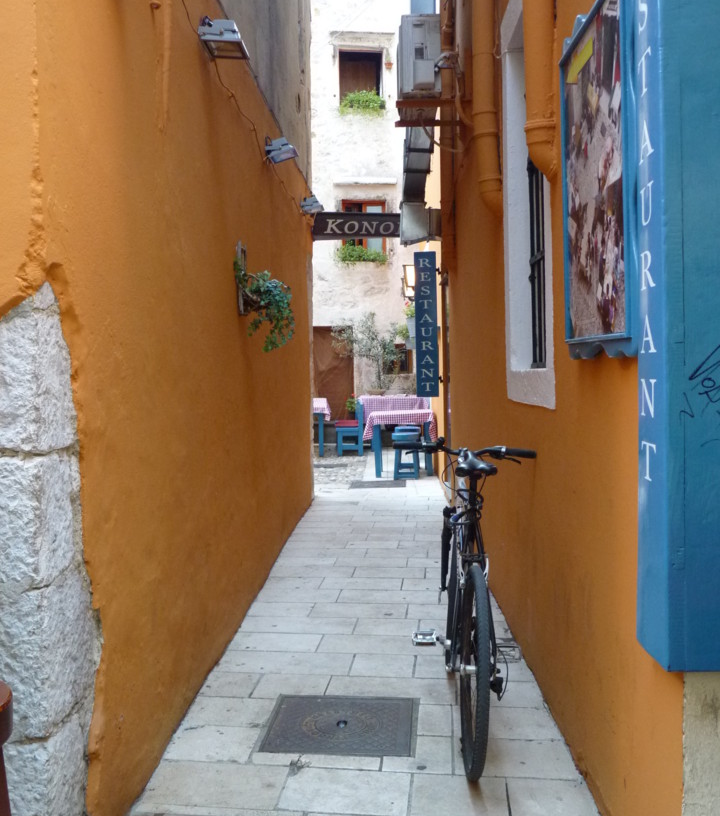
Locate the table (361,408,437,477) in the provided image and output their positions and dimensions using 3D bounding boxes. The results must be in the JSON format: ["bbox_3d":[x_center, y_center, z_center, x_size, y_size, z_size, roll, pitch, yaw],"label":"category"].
[{"bbox_3d":[0.496,0.433,11.150,0.860,0.770,0.820,-1,2,-5],"label":"table"}]

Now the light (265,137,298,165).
[{"bbox_3d":[-0.499,-1.651,5.680,0.185,0.130,0.230,-1,2,2],"label":"light"}]

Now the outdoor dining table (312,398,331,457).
[{"bbox_3d":[-0.850,0.320,13.500,0.800,0.780,0.900,-1,2,-3],"label":"outdoor dining table"}]

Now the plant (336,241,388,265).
[{"bbox_3d":[0.019,-2.935,16.750,0.950,0.440,0.360,-1,2,-8],"label":"plant"}]

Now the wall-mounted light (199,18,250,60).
[{"bbox_3d":[-0.560,-1.530,3.680,0.175,0.115,0.230,-1,2,2],"label":"wall-mounted light"}]

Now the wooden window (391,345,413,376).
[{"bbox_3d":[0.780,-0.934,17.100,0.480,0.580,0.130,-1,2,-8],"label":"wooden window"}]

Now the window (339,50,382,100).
[{"bbox_3d":[0.015,-6.284,16.850,0.850,1.020,0.140,-1,2,-8],"label":"window"}]

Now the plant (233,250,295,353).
[{"bbox_3d":[-0.515,-0.560,4.750,0.320,0.530,0.360,-1,2,2],"label":"plant"}]

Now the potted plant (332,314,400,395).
[{"bbox_3d":[0.120,-0.920,14.900,1.150,1.330,0.950,-1,2,0],"label":"potted plant"}]

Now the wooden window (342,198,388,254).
[{"bbox_3d":[0.075,-3.200,15.900,0.800,1.050,0.120,-1,2,-6],"label":"wooden window"}]

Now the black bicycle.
[{"bbox_3d":[0.405,0.670,3.400,0.600,1.020,1.700,2,2,2],"label":"black bicycle"}]

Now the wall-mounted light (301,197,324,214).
[{"bbox_3d":[-0.435,-1.870,8.150,0.210,0.140,0.190,-1,2,2],"label":"wall-mounted light"}]

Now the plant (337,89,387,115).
[{"bbox_3d":[0.047,-5.749,16.700,0.880,0.450,0.360,-1,2,-8],"label":"plant"}]

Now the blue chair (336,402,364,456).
[{"bbox_3d":[-0.145,0.300,13.500,0.450,0.860,0.430,-1,2,-2],"label":"blue chair"}]

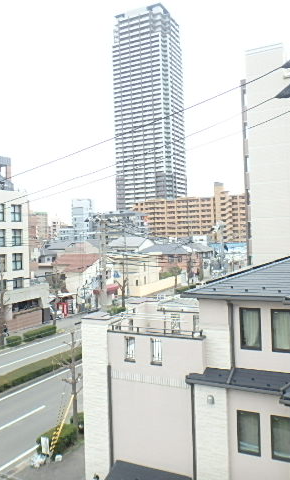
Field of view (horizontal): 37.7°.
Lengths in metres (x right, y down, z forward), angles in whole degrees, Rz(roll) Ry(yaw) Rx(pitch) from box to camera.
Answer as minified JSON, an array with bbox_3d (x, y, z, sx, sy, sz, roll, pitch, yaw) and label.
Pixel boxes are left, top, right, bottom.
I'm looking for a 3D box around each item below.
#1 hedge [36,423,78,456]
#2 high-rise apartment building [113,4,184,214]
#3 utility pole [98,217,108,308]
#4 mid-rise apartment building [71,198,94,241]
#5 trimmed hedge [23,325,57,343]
[{"bbox_3d":[-3.951,9.136,19.365,0.824,0.680,1.803,-2,0,29],"label":"hedge"},{"bbox_3d":[3.459,-71.654,306.694,39.650,170.800,31.688,-2,-1,28],"label":"high-rise apartment building"},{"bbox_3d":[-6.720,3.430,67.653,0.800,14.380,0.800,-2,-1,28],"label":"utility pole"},{"bbox_3d":[-32.185,-3.474,216.599,8.000,34.046,7.000,-2,-1,28],"label":"mid-rise apartment building"},{"bbox_3d":[-10.760,9.564,43.572,0.961,0.720,3.843,-2,0,29],"label":"trimmed hedge"}]

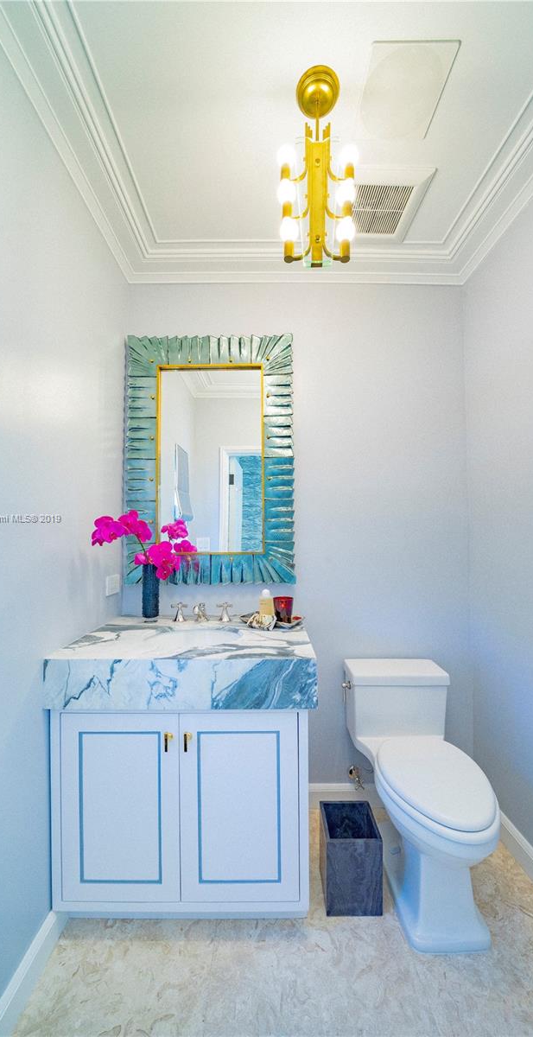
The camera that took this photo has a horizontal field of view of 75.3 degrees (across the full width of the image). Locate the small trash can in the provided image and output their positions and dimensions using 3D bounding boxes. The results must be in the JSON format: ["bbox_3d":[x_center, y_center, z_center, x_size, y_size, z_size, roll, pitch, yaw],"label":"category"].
[{"bbox_3d":[0.298,1.207,1.240,0.180,0.249,0.162,0,-2,0],"label":"small trash can"}]

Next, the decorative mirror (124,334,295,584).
[{"bbox_3d":[-0.263,-0.290,1.651,0.798,1.188,0.053,0,-2,0],"label":"decorative mirror"}]

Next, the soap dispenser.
[{"bbox_3d":[-0.004,0.380,1.521,0.062,0.138,0.050,0,-2,0],"label":"soap dispenser"}]

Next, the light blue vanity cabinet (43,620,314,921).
[{"bbox_3d":[-0.270,0.894,1.348,0.854,0.882,0.573,0,-2,0],"label":"light blue vanity cabinet"}]

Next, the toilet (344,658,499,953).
[{"bbox_3d":[0.568,0.992,1.271,0.412,0.682,0.690,0,-2,0],"label":"toilet"}]

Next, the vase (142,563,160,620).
[{"bbox_3d":[-0.529,0.338,1.587,0.078,0.251,0.078,0,-2,0],"label":"vase"}]

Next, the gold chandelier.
[{"bbox_3d":[0.144,-0.964,0.980,0.225,0.515,0.165,0,-2,0],"label":"gold chandelier"}]

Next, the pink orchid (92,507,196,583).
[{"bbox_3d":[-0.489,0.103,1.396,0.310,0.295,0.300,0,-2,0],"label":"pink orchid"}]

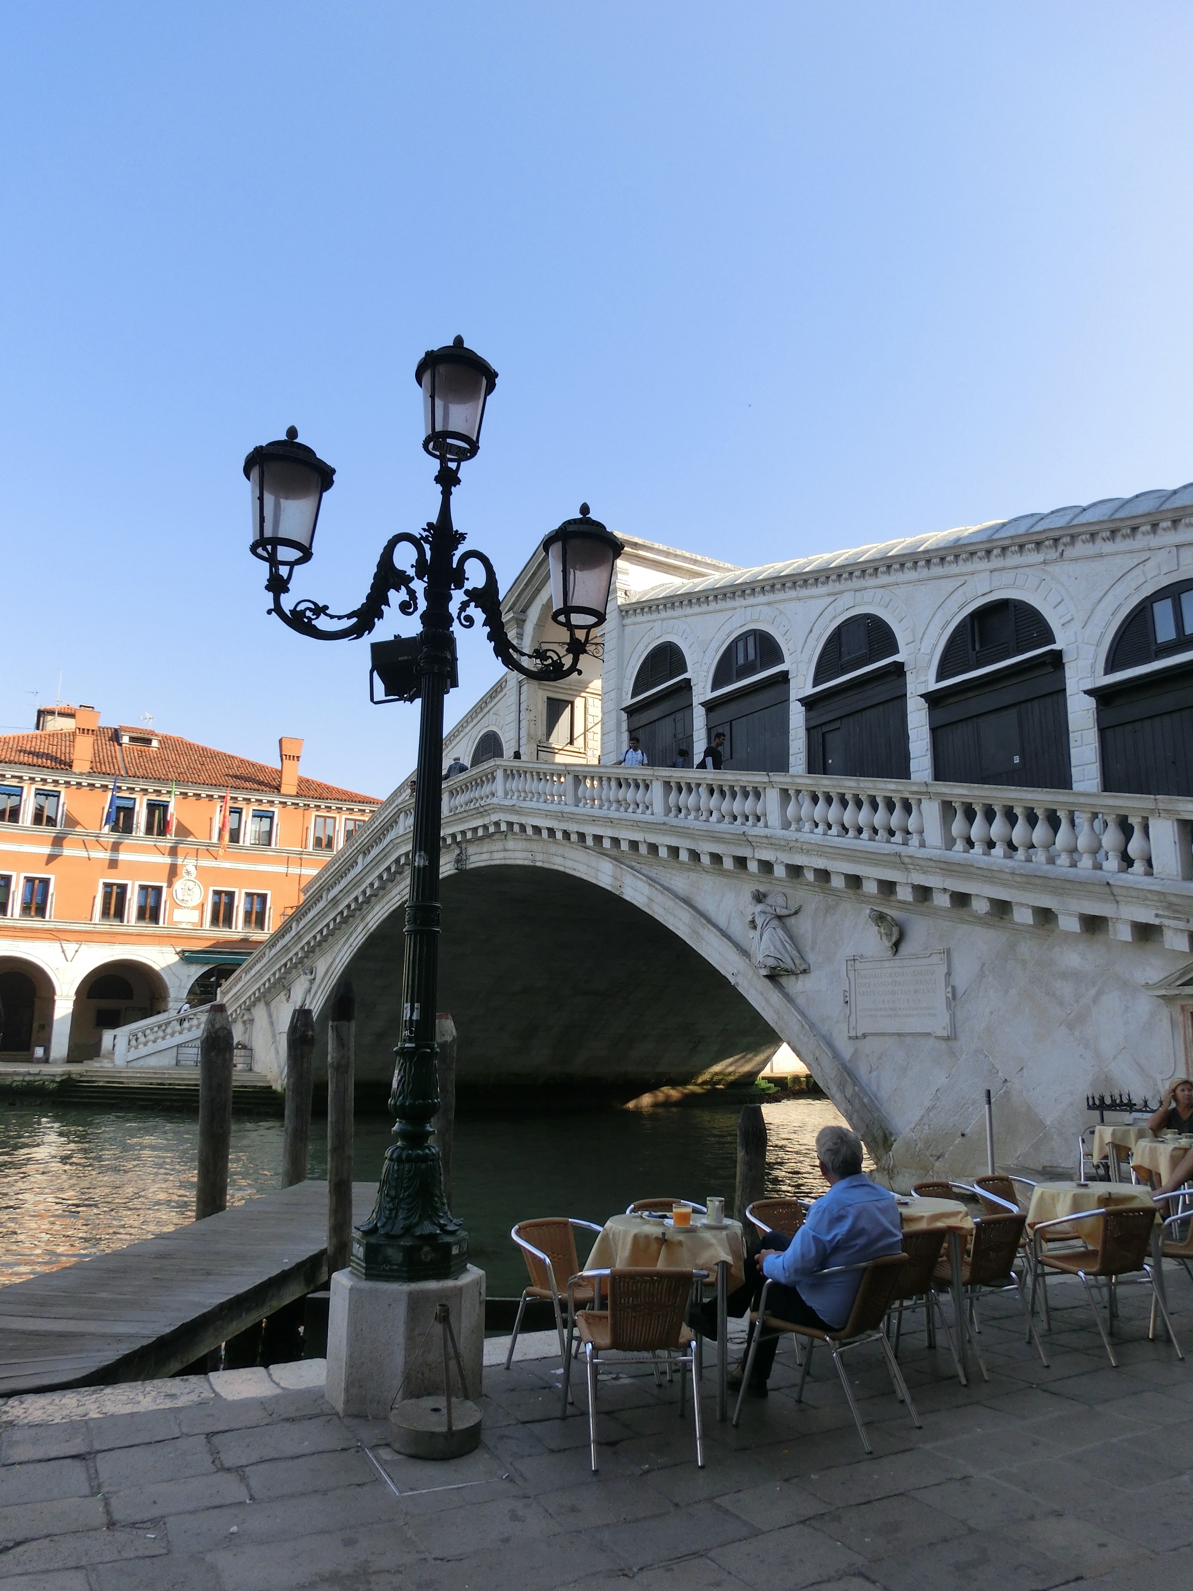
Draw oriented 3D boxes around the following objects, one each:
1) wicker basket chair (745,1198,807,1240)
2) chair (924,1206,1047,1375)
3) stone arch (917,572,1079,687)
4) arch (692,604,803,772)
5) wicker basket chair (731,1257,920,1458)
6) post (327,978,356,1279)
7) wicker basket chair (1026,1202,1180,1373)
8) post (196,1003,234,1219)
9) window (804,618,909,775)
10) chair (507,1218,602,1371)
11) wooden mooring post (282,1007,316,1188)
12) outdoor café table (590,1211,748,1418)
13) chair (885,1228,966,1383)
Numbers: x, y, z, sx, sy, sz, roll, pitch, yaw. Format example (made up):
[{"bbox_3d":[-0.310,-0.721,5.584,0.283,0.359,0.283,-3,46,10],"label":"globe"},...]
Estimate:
[{"bbox_3d":[1.165,2.615,6.006,0.560,0.730,0.590,9,-15,-31],"label":"wicker basket chair"},{"bbox_3d":[1.940,2.551,5.753,0.560,0.730,0.590,9,-15,-31],"label":"chair"},{"bbox_3d":[7.314,-3.259,20.411,0.400,1.870,3.380,9,-15,-32],"label":"stone arch"},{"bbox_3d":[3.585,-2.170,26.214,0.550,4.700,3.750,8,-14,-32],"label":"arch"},{"bbox_3d":[1.020,2.382,4.874,0.590,0.730,0.560,-10,-17,41],"label":"wicker basket chair"},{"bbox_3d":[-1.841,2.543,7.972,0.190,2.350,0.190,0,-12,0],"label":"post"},{"bbox_3d":[2.695,2.539,5.830,0.560,0.745,0.580,5,-13,-22],"label":"wicker basket chair"},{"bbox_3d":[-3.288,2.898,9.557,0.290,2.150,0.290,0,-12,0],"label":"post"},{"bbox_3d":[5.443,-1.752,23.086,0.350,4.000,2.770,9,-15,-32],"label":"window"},{"bbox_3d":[-0.082,2.538,5.570,0.560,0.735,0.590,10,-16,-36],"label":"chair"},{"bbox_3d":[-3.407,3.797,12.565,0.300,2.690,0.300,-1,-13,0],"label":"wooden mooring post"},{"bbox_3d":[0.335,2.461,5.282,0.730,0.760,0.730,2,-13,-5],"label":"outdoor café table"},{"bbox_3d":[1.442,2.509,5.517,0.560,0.730,0.590,9,-15,-30],"label":"chair"}]

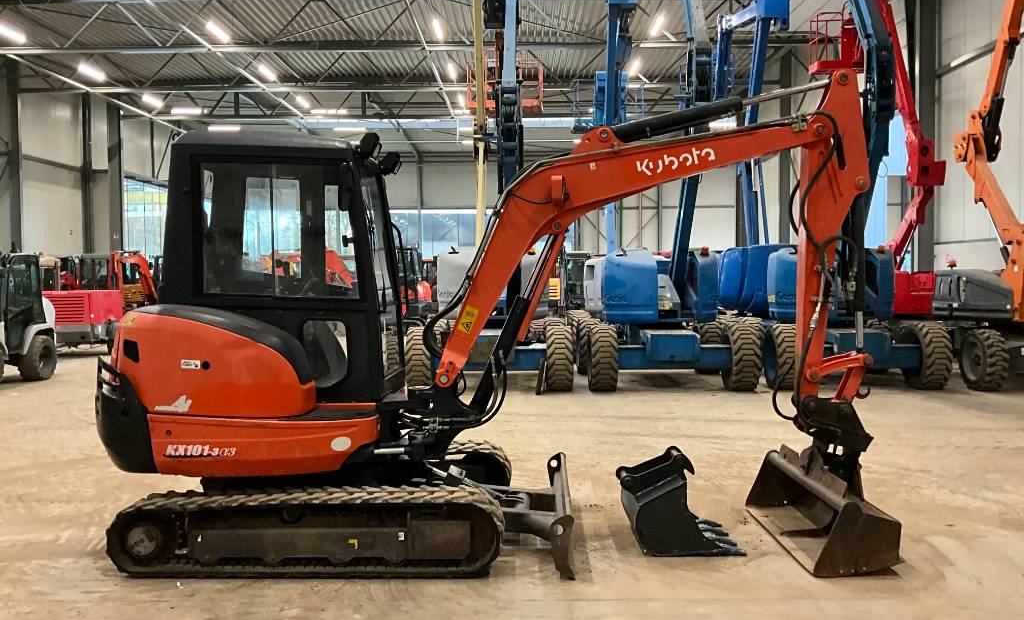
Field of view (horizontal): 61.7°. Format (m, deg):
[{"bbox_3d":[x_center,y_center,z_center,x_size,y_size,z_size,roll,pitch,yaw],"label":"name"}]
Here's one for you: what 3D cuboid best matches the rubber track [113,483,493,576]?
[{"bbox_3d":[-1.088,1.188,4.627,2.080,0.416,0.300,0,2,2],"label":"rubber track"}]

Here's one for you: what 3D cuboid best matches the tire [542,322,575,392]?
[{"bbox_3d":[0.685,0.685,12.250,0.370,0.970,0.970,-1,2,1],"label":"tire"}]

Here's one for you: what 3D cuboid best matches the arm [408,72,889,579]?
[{"bbox_3d":[0.755,-0.016,5.105,2.750,2.760,1.360,0,2,2],"label":"arm"}]

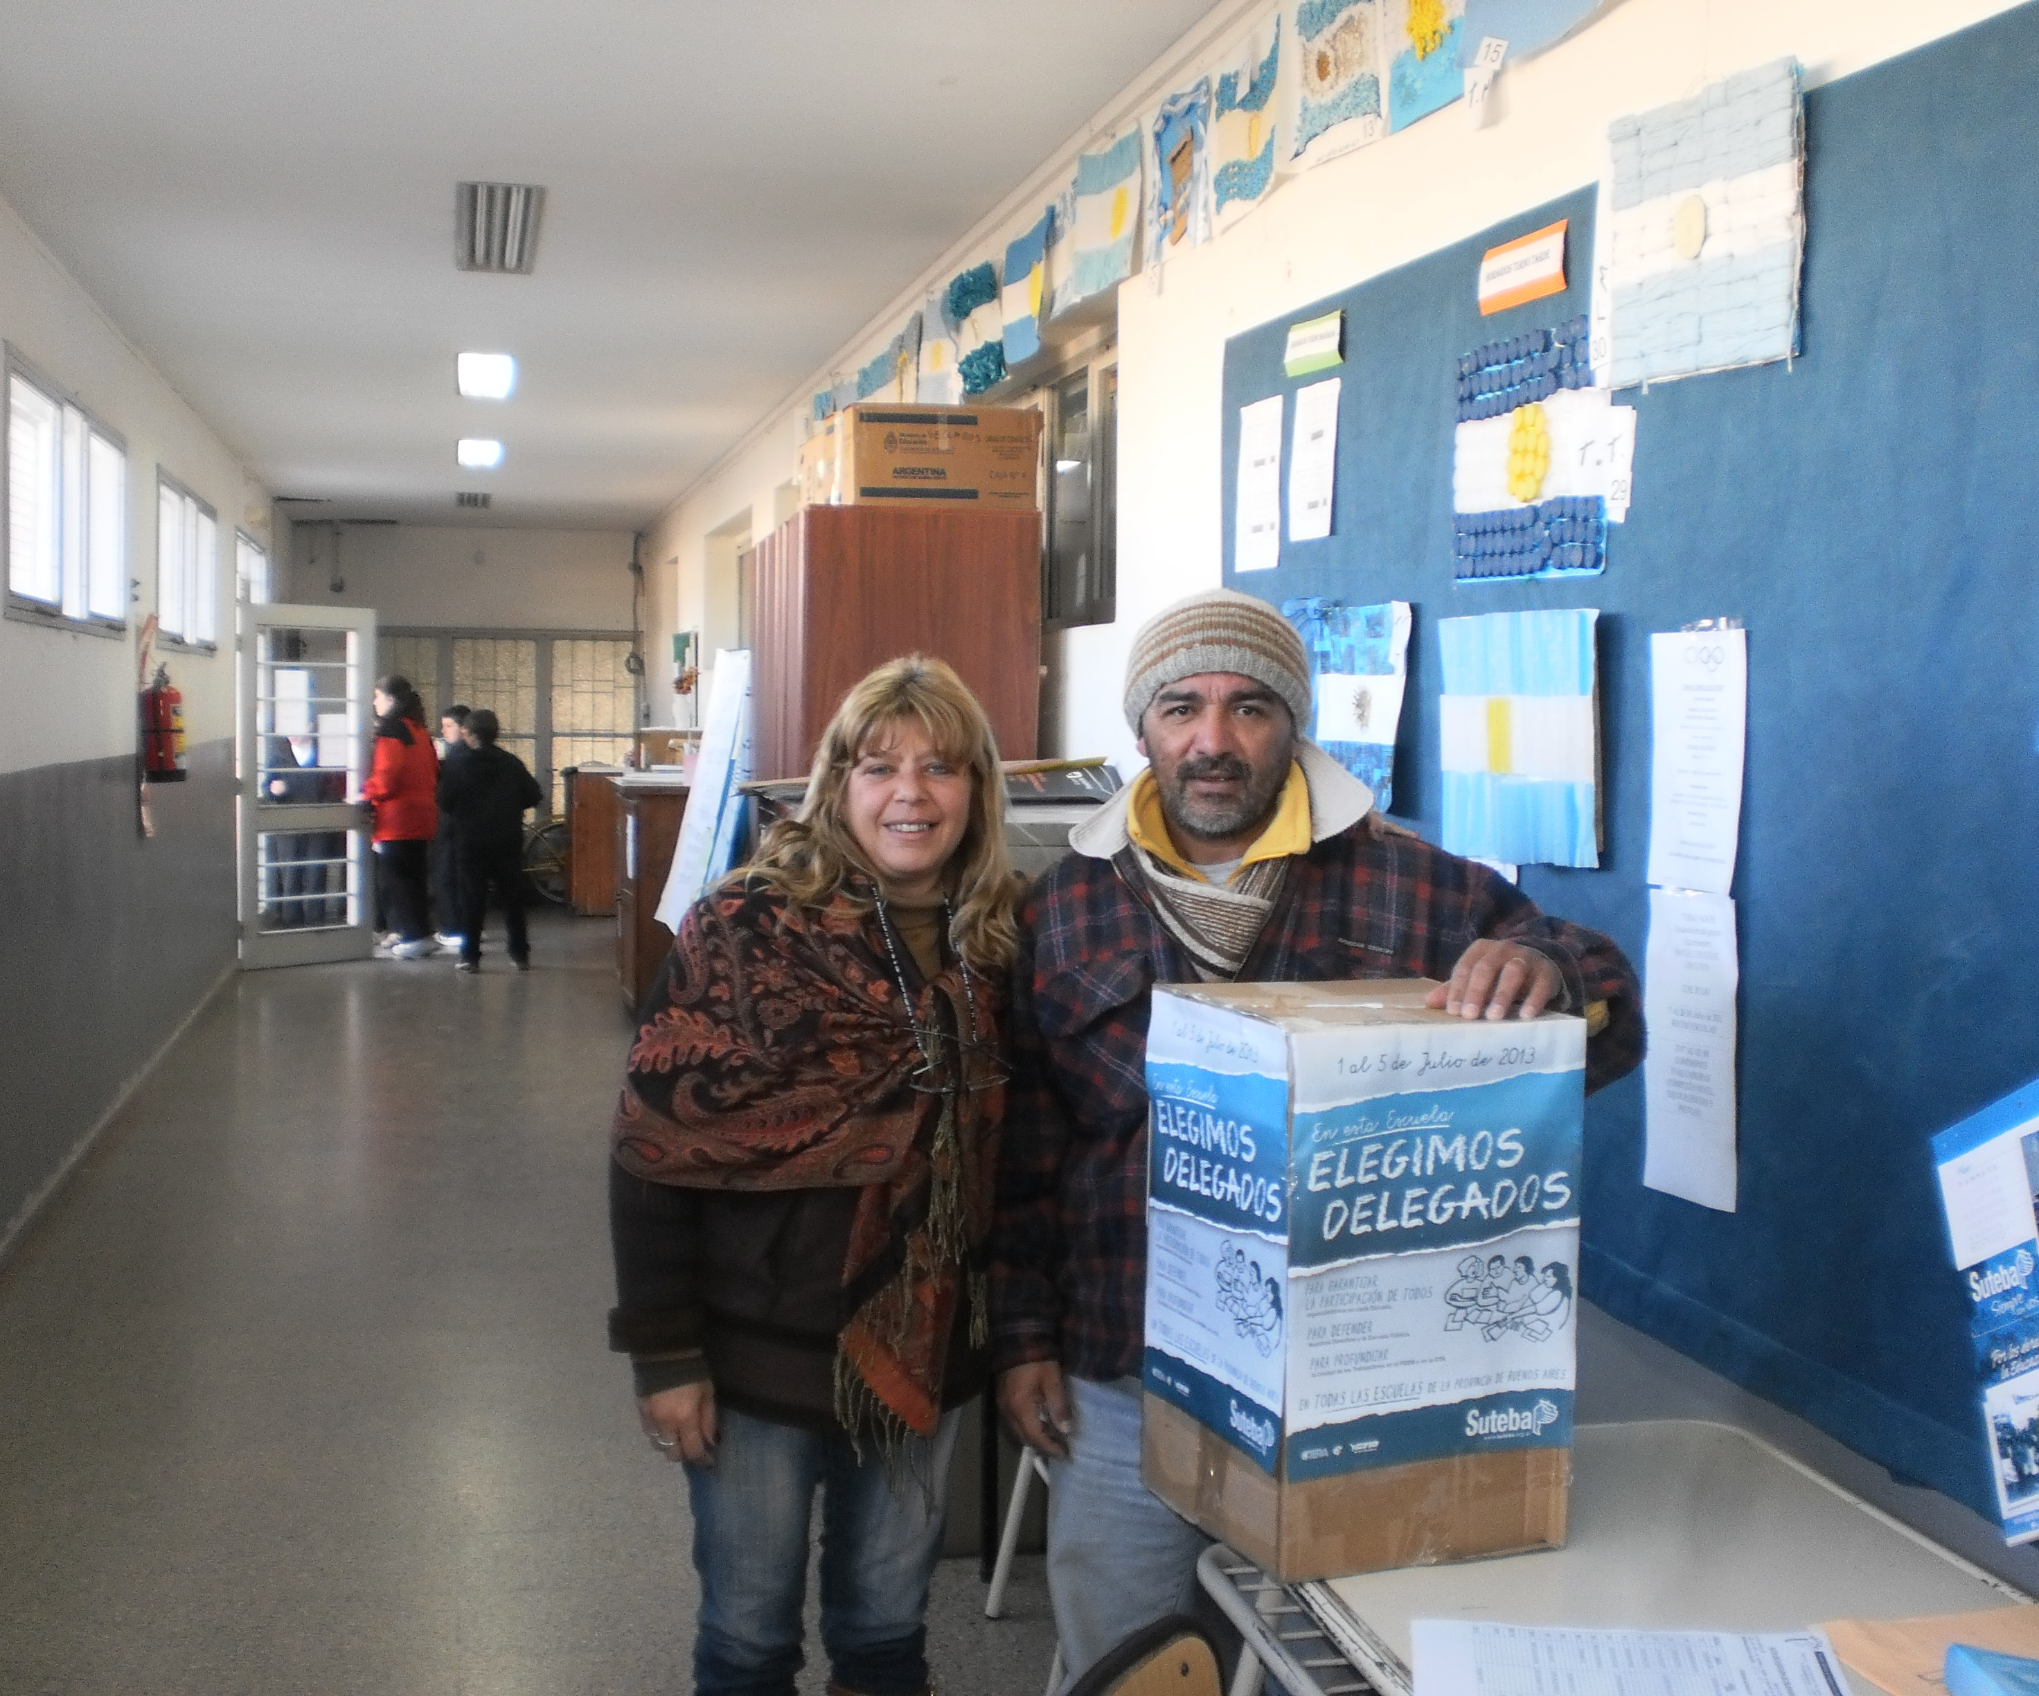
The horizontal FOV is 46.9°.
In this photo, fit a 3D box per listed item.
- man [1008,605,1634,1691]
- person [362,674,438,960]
[{"bbox_3d":[0.285,0.555,2.415,0.630,1.637,0.500,1,4,7],"label":"man"},{"bbox_3d":[-3.576,-0.193,13.619,0.450,1.604,0.480,1,3,-1],"label":"person"}]

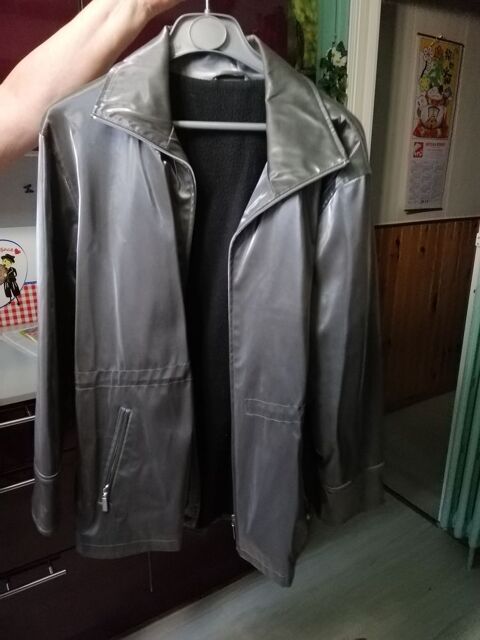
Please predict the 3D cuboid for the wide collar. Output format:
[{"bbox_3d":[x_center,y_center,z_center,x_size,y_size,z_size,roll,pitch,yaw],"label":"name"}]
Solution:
[{"bbox_3d":[-0.023,-0.262,0.625,0.320,0.205,0.140,0,17,3],"label":"wide collar"}]

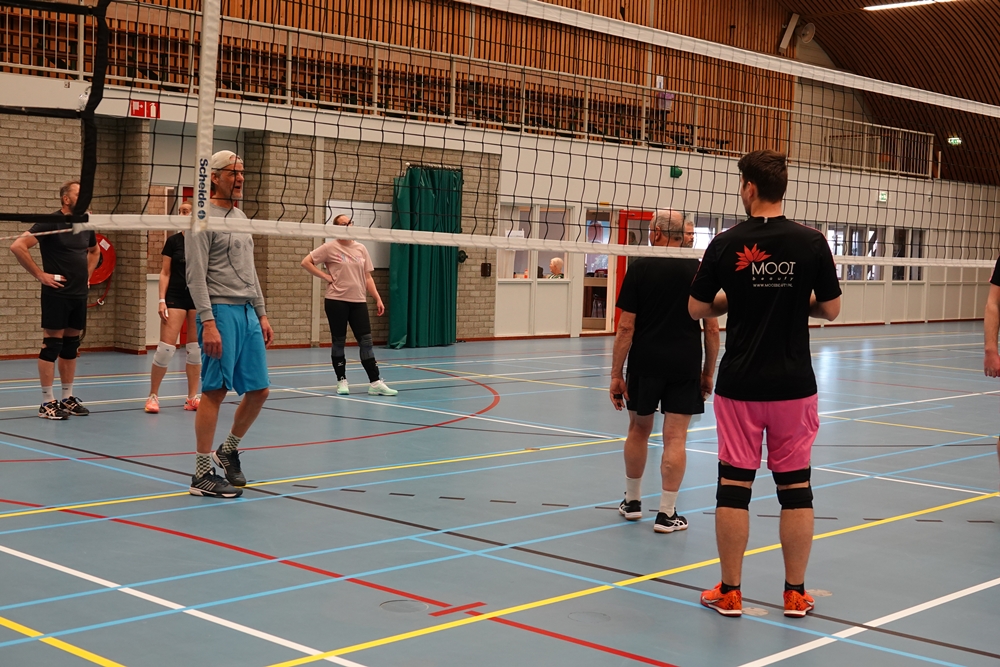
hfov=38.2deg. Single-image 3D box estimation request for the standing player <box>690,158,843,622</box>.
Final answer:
[{"bbox_3d":[1.093,0.194,5.990,0.610,1.870,0.450,2,3,5],"label":"standing player"}]

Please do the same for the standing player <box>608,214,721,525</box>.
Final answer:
[{"bbox_3d":[0.892,0.173,7.790,0.570,1.680,0.440,3,4,12],"label":"standing player"}]

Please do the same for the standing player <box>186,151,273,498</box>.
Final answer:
[{"bbox_3d":[-1.554,-0.063,8.300,0.390,1.930,0.510,4,4,32],"label":"standing player"}]

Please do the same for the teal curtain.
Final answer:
[{"bbox_3d":[-1.057,-1.081,20.518,0.320,2.500,1.350,5,4,38],"label":"teal curtain"}]

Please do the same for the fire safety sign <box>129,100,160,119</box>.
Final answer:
[{"bbox_3d":[-4.251,-2.673,17.306,0.020,0.195,0.420,5,5,43],"label":"fire safety sign"}]

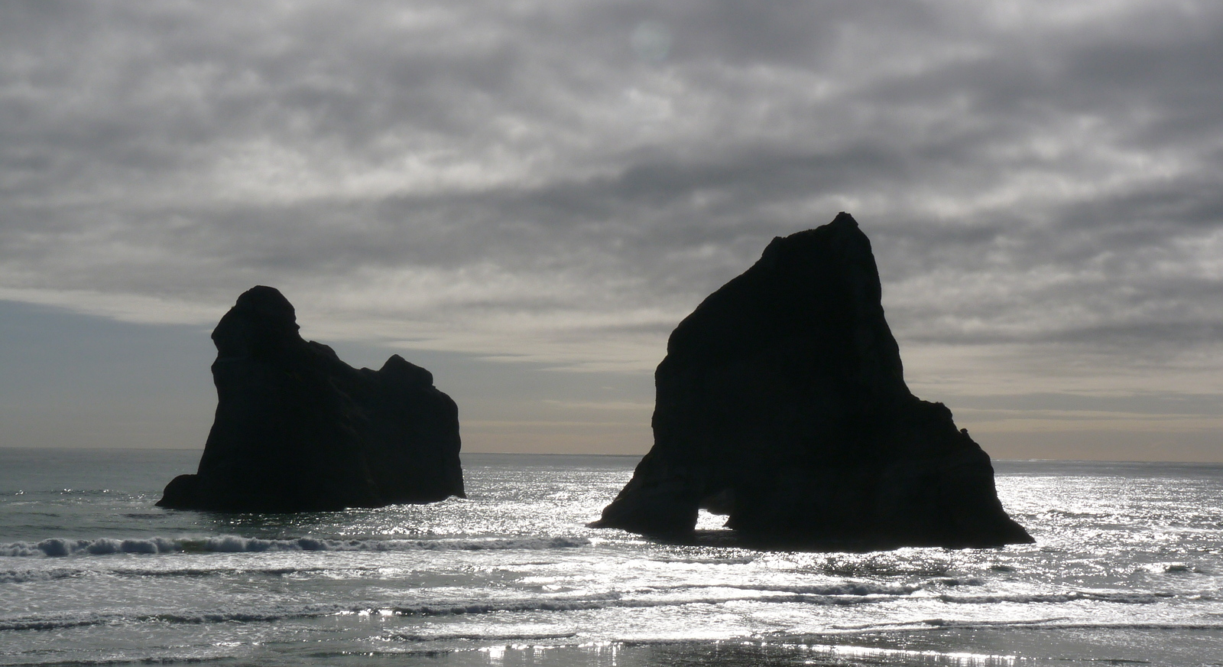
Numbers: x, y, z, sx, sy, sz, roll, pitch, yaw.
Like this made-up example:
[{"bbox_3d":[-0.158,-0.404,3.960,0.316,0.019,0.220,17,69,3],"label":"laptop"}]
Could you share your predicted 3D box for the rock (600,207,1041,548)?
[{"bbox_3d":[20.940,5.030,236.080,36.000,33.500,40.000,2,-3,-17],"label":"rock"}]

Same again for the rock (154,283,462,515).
[{"bbox_3d":[-46.920,10.220,347.920,37.000,33.500,50.000,0,-3,8],"label":"rock"}]

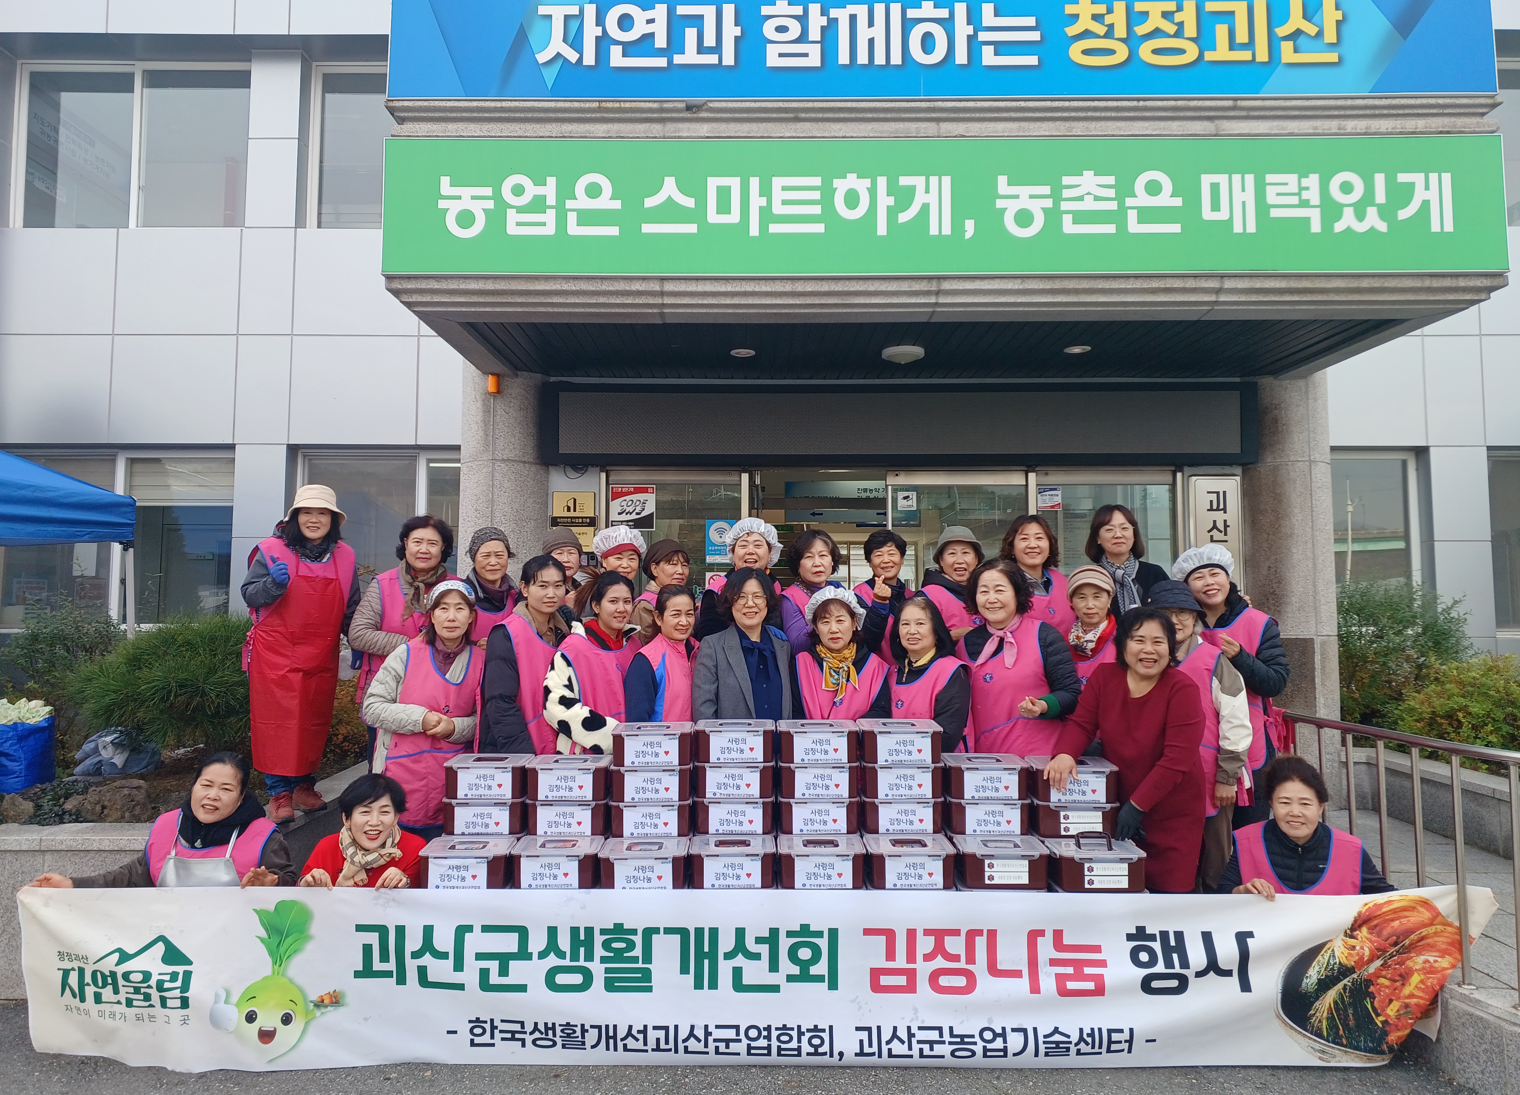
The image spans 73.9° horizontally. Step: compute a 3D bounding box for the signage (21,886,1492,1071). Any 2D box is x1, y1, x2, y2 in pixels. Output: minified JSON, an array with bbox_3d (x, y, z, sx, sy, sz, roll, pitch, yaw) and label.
[{"bbox_3d":[-0.013,1.468,3.450,4.970,0.600,0.140,0,-4,0],"label":"signage"}]

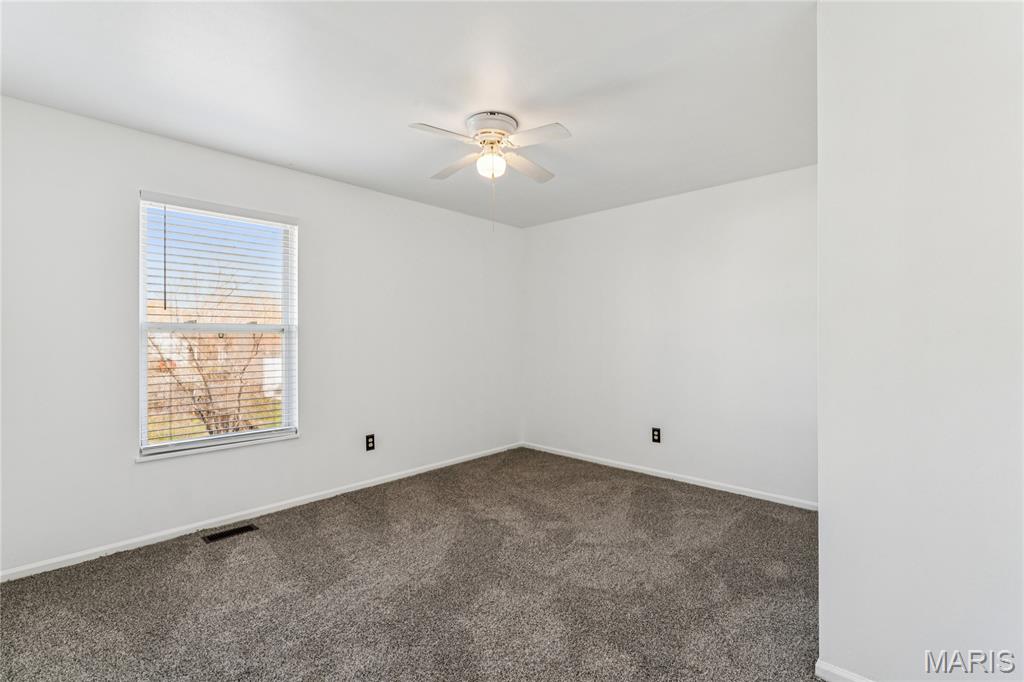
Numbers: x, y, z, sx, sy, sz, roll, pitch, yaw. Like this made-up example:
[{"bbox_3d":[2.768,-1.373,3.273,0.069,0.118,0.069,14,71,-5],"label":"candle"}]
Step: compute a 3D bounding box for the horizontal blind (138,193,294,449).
[{"bbox_3d":[-1.881,-0.097,2.997,0.060,1.519,0.888,0,1,43],"label":"horizontal blind"}]

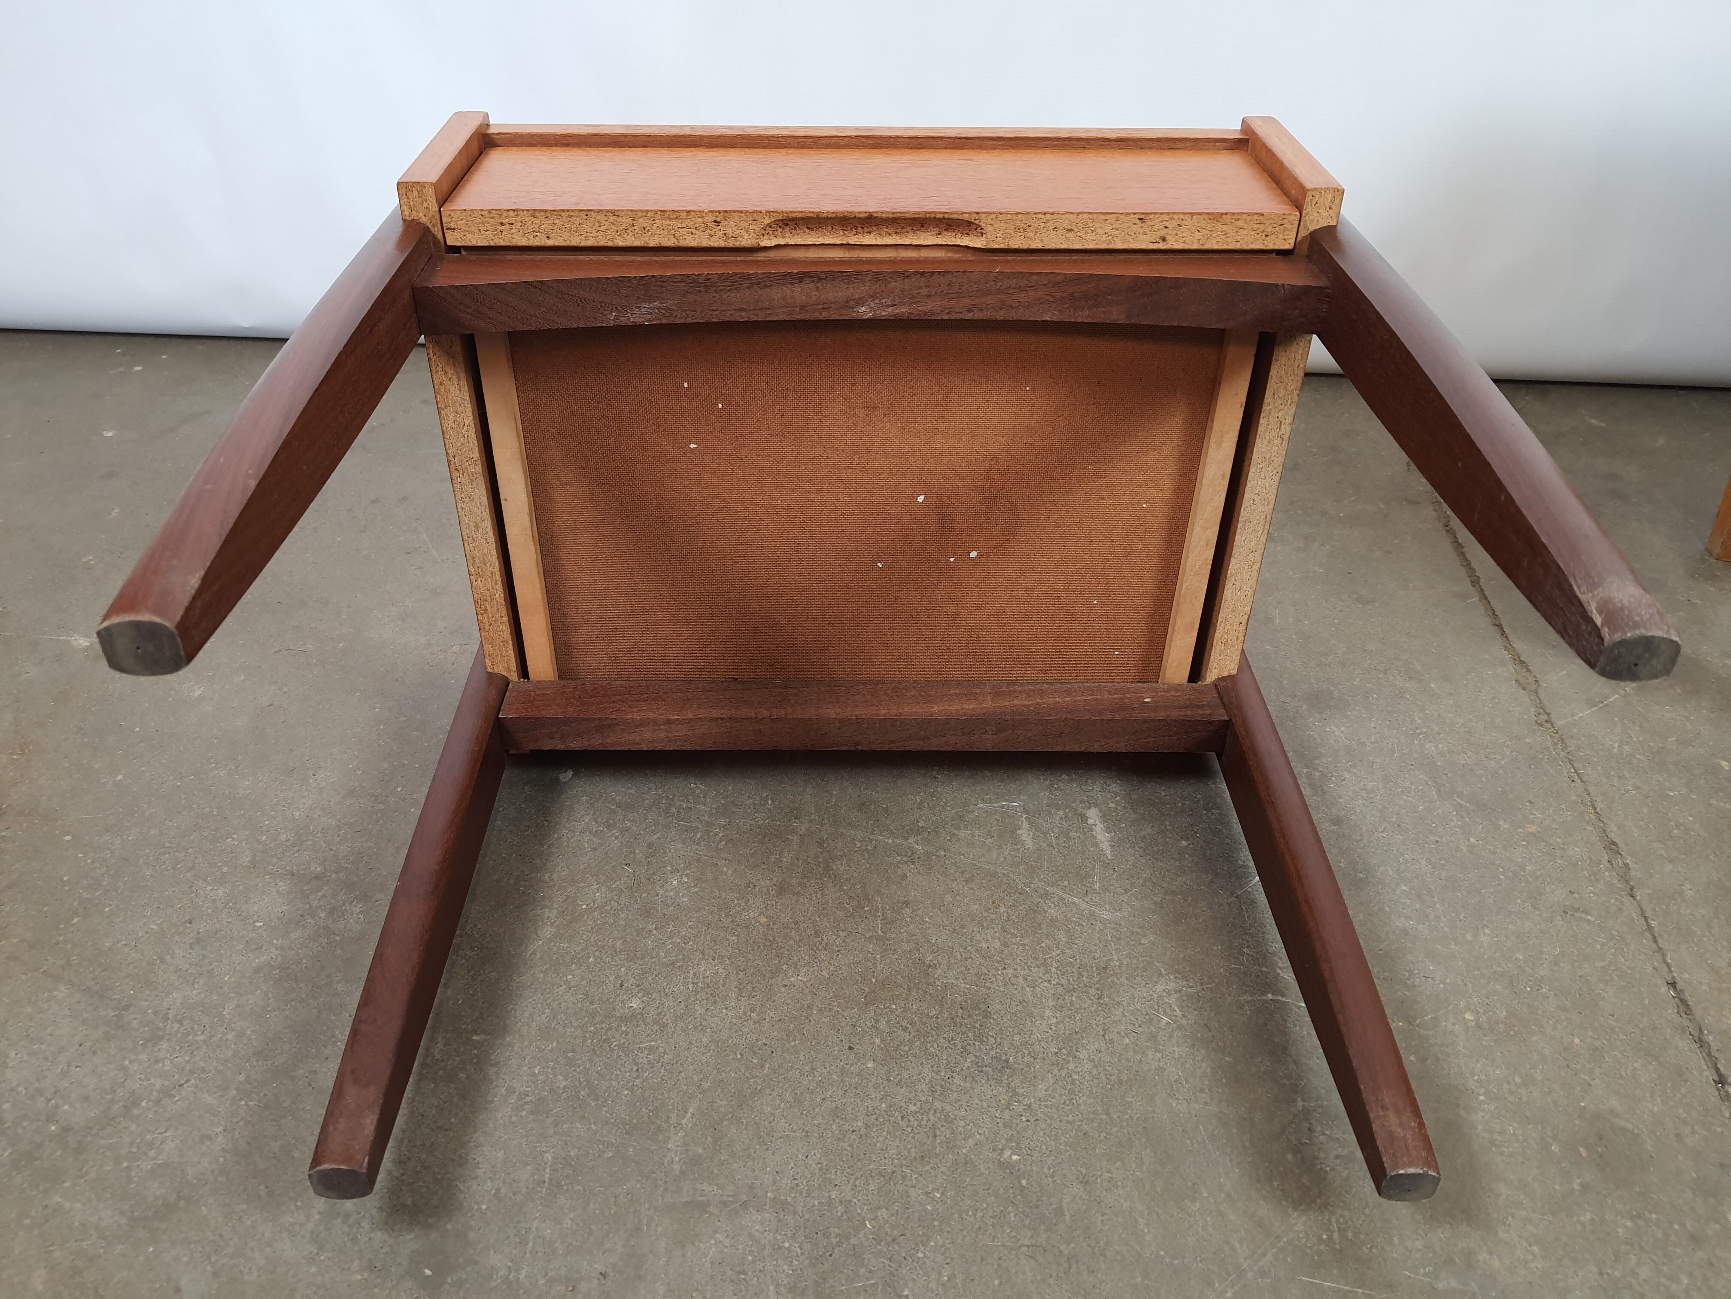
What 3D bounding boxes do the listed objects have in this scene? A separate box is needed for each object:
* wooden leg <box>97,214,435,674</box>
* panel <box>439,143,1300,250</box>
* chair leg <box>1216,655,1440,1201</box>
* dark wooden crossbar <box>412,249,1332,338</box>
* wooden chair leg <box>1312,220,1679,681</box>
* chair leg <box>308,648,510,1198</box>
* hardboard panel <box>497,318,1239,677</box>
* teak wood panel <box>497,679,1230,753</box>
[{"bbox_3d":[-0.227,-0.107,0.528,0.036,0.044,0.359,0,36,-1],"label":"wooden leg"},{"bbox_3d":[0.003,-0.236,0.676,0.415,0.018,0.111,0,36,-1],"label":"panel"},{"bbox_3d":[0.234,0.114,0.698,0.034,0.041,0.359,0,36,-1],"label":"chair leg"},{"bbox_3d":[0.004,-0.172,0.633,0.432,0.025,0.041,0,36,-1],"label":"dark wooden crossbar"},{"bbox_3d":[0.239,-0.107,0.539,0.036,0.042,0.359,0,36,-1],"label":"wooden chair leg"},{"bbox_3d":[-0.228,0.114,0.688,0.034,0.042,0.359,0,36,-1],"label":"chair leg"},{"bbox_3d":[0.002,-0.084,0.728,0.402,0.289,0.011,0,36,-1],"label":"hardboard panel"},{"bbox_3d":[0.001,0.042,0.792,0.434,0.026,0.031,0,36,-1],"label":"teak wood panel"}]

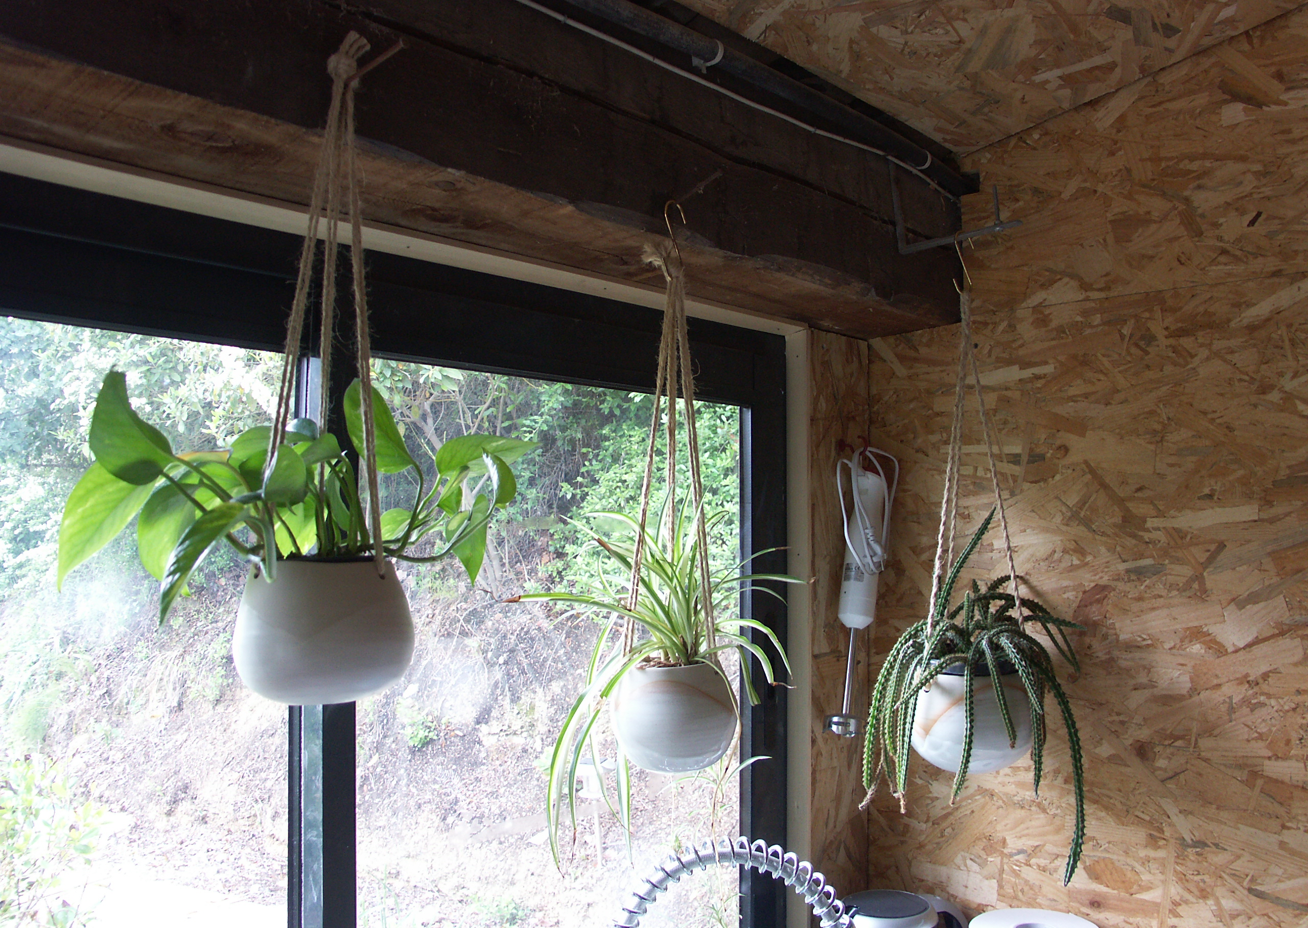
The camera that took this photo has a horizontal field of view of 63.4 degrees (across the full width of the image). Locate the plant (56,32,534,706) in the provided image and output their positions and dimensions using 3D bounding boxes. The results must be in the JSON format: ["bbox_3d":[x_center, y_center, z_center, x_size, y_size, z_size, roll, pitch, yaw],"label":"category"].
[{"bbox_3d":[-0.258,-0.075,0.777,0.324,0.491,0.260,1,-4,-9],"label":"plant"}]

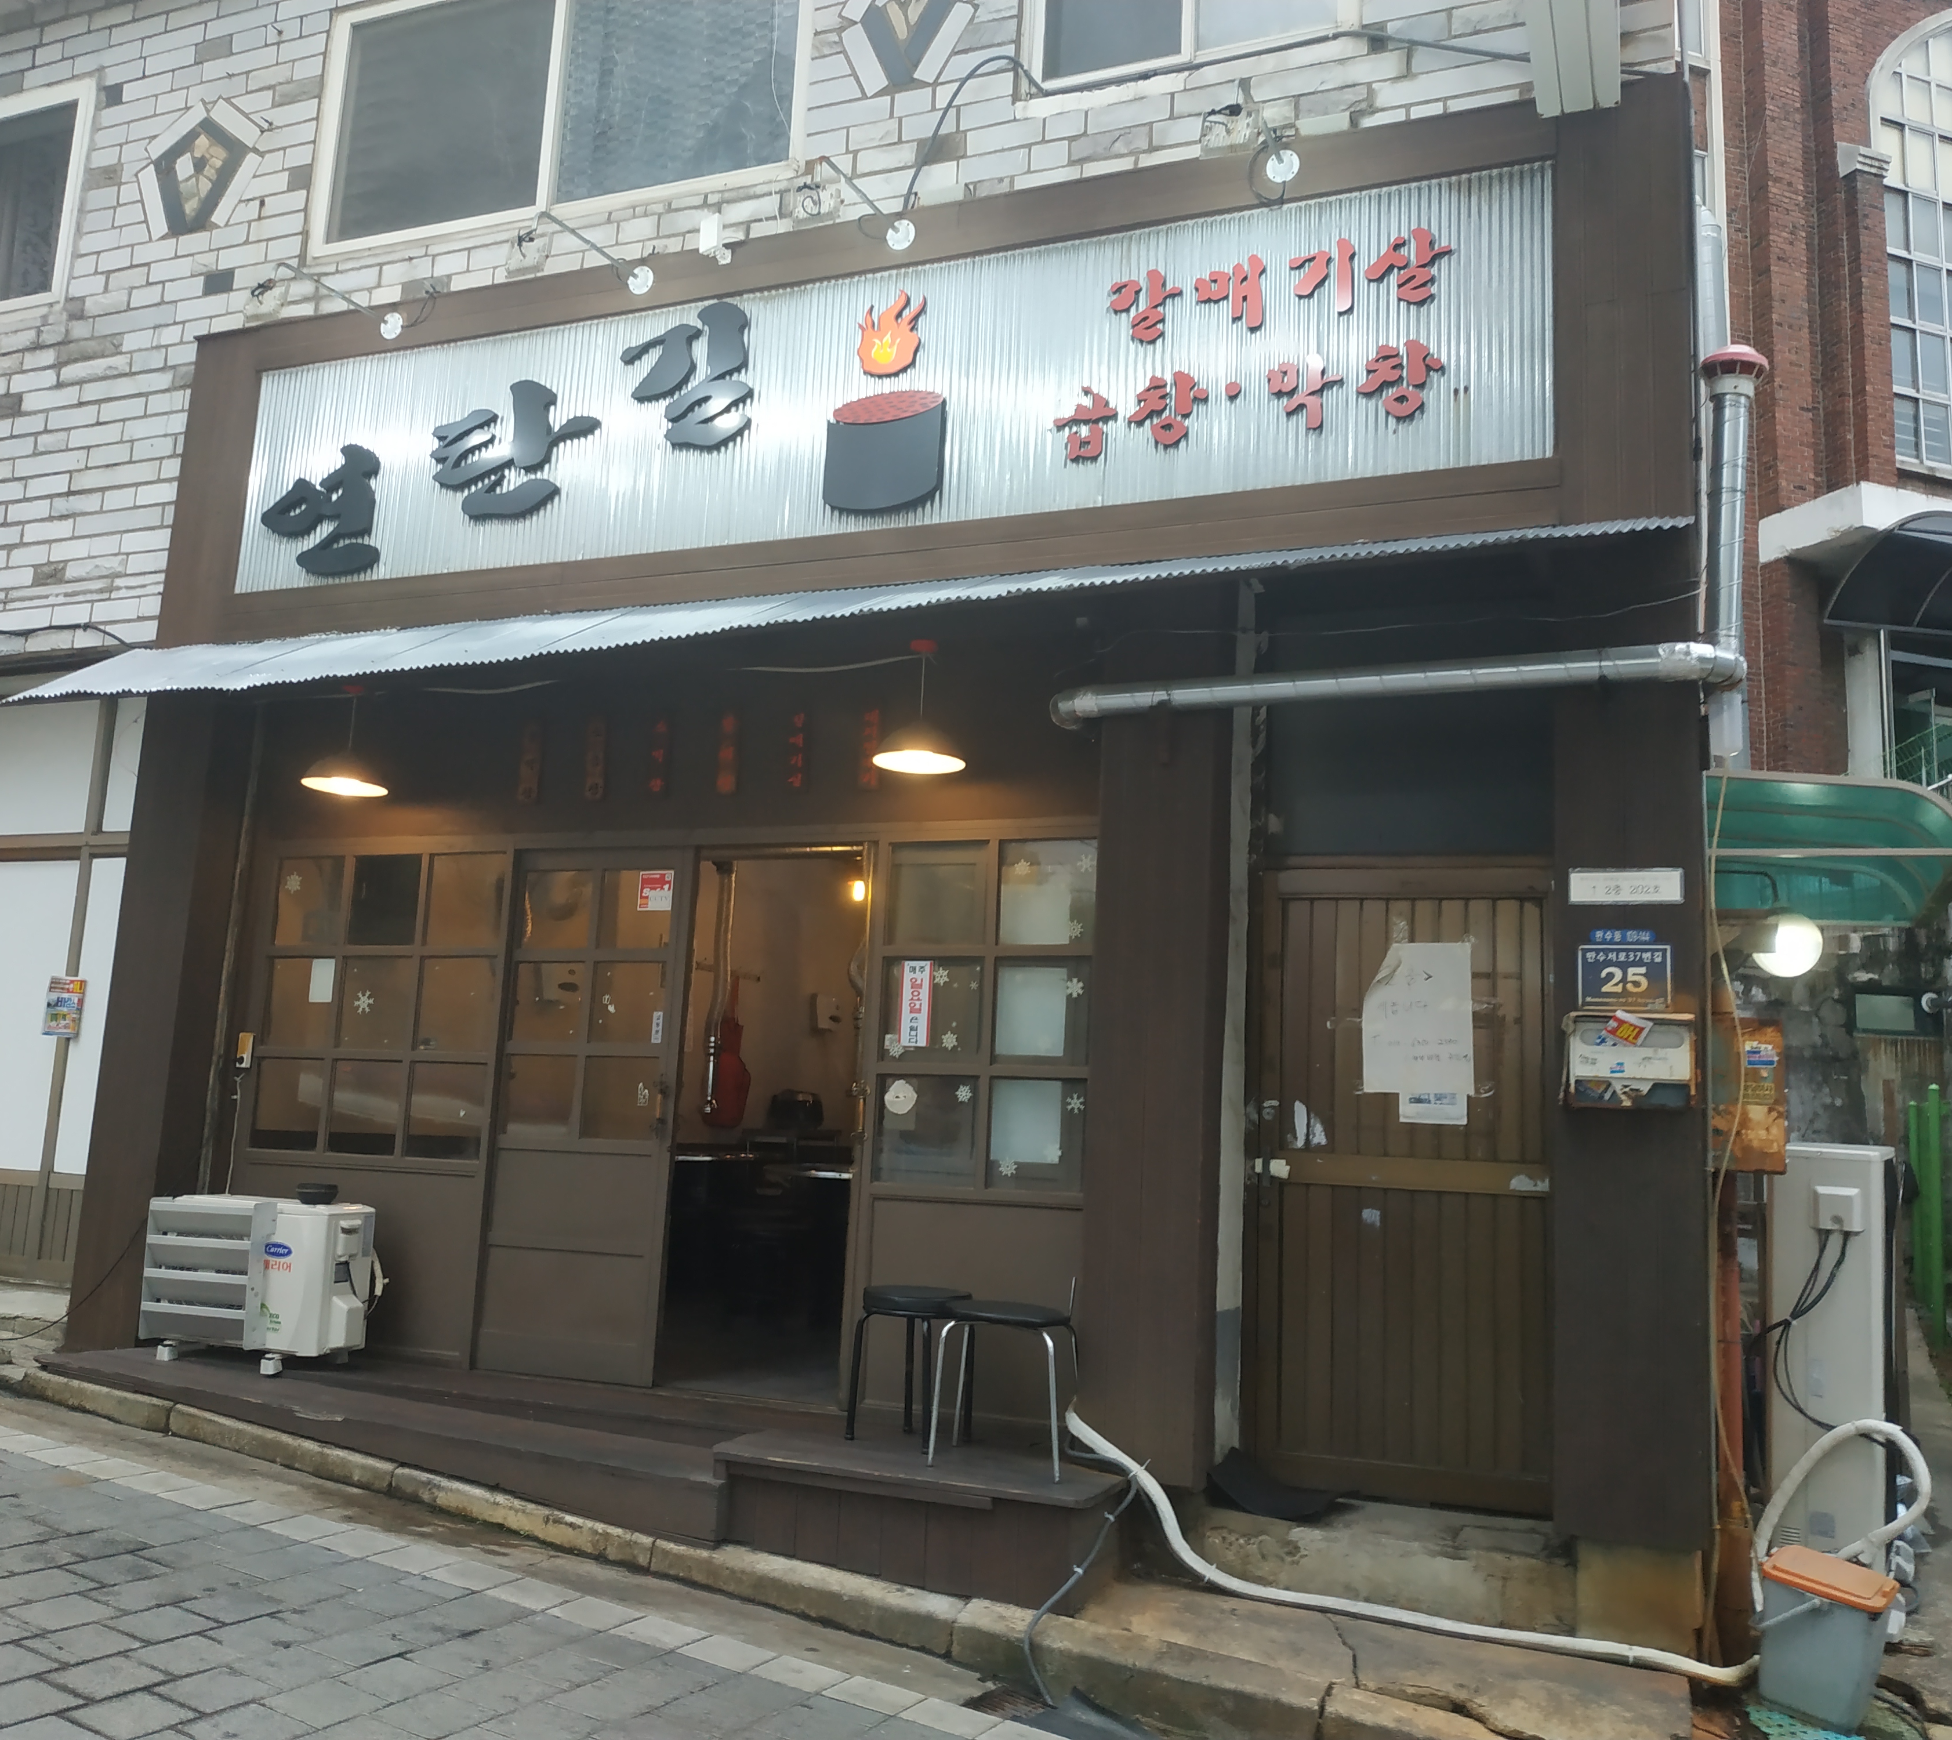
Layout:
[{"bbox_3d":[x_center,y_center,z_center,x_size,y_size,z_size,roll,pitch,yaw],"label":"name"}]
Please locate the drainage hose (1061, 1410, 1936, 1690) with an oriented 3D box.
[{"bbox_3d":[1.369,1.779,4.487,2.320,0.690,0.340,-1,-9,21],"label":"drainage hose"}]

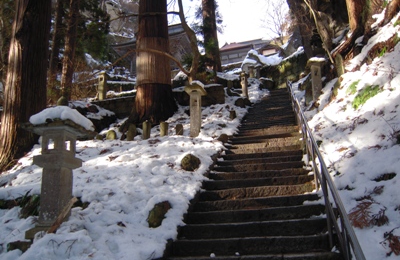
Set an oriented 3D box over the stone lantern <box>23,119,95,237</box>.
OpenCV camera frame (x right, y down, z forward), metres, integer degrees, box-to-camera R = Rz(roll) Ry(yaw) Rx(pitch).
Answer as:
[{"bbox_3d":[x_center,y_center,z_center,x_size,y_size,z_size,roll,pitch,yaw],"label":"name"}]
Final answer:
[{"bbox_3d":[-2.005,0.632,4.650,0.690,1.820,0.690,-3,-14,6],"label":"stone lantern"}]

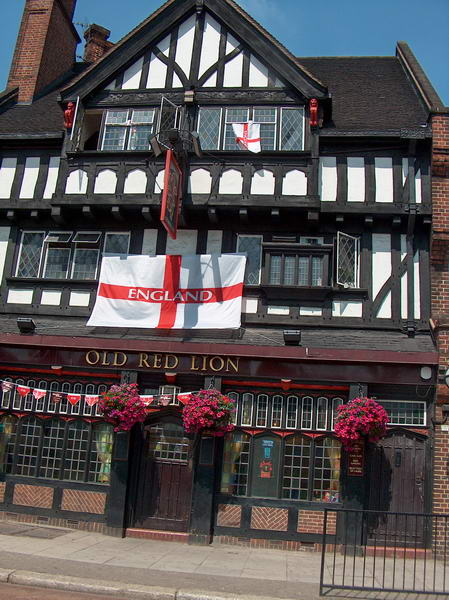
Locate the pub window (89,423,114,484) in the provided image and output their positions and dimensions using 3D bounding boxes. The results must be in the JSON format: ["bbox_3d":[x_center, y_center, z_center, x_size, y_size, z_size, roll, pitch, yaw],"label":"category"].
[{"bbox_3d":[-2.271,2.837,11.871,0.410,1.093,0.100,2,-15,8],"label":"pub window"}]

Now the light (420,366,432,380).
[{"bbox_3d":[3.586,1.305,11.377,0.206,0.233,0.110,2,-15,8],"label":"light"}]

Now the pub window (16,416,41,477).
[{"bbox_3d":[-3.682,2.758,12.065,0.400,1.074,0.100,2,-15,8],"label":"pub window"}]

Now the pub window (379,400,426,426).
[{"bbox_3d":[3.202,2.077,11.769,0.964,0.406,0.080,2,-15,8],"label":"pub window"}]

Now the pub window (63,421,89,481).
[{"bbox_3d":[-2.833,2.881,12.337,0.493,1.142,0.090,2,-15,8],"label":"pub window"}]

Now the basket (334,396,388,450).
[{"bbox_3d":[2.416,2.175,11.315,0.900,0.880,0.850,2,-15,8],"label":"basket"}]

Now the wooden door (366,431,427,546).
[{"bbox_3d":[3.021,3.319,11.222,1.000,1.980,0.120,2,-15,8],"label":"wooden door"}]

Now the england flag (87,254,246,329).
[{"bbox_3d":[-1.075,-0.176,12.528,2.970,1.500,0.140,2,-23,8],"label":"england flag"}]

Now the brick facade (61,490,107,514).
[{"bbox_3d":[-2.564,3.674,11.679,0.810,0.381,0.100,2,-15,8],"label":"brick facade"}]

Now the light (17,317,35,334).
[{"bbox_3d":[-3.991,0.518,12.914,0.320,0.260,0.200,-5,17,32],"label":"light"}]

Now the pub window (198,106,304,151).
[{"bbox_3d":[0.552,-3.500,13.097,2.200,1.040,0.140,2,-15,8],"label":"pub window"}]

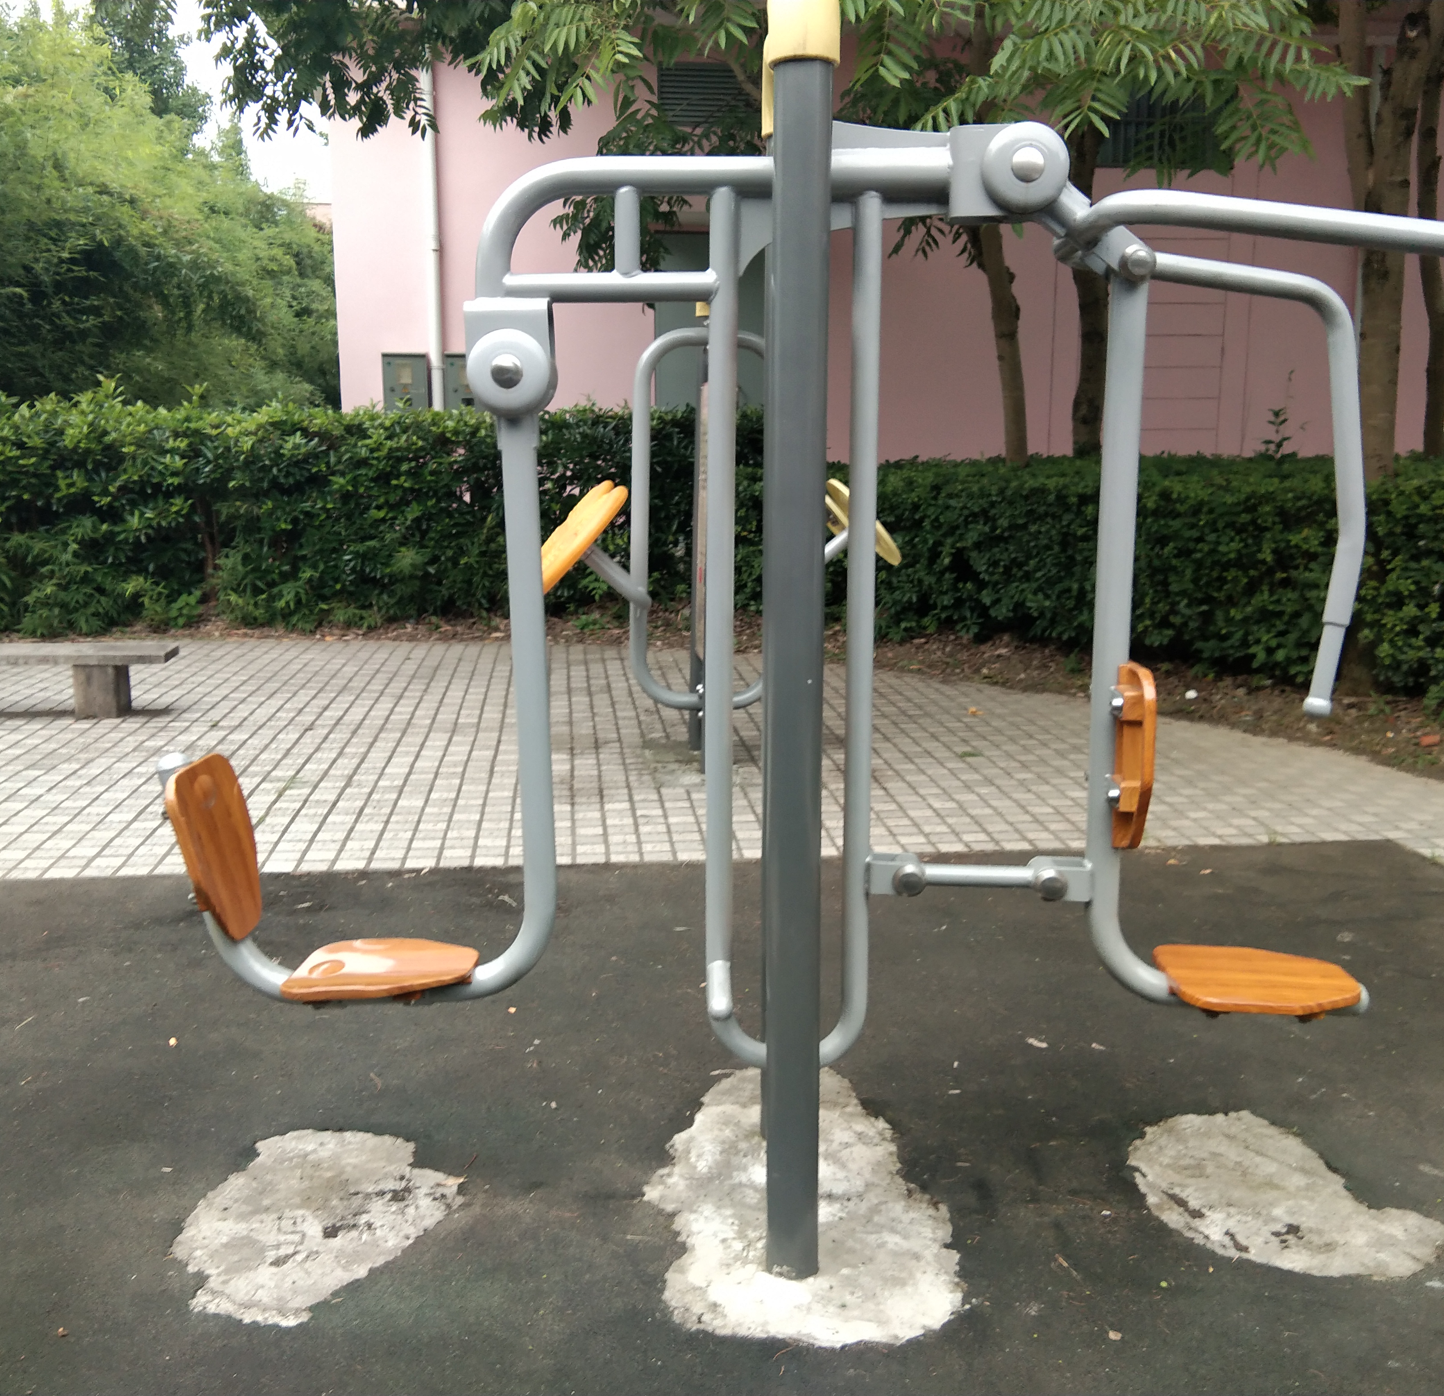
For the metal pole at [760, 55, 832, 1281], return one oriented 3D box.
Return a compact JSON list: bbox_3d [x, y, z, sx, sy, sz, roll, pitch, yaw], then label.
[{"bbox_3d":[0.120,-0.006,2.631,0.087,1.970,0.087,0,10,0],"label":"metal pole"}]

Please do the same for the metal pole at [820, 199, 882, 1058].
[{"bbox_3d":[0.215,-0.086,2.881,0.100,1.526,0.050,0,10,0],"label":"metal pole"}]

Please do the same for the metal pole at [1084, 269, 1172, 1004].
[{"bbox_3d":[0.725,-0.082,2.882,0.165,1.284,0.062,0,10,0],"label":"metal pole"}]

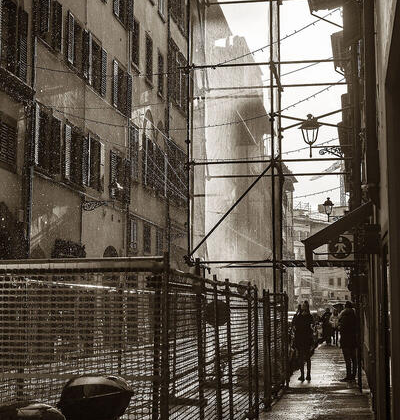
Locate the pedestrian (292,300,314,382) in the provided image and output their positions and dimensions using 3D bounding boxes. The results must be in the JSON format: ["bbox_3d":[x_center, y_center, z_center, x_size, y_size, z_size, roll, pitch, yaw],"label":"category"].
[{"bbox_3d":[2.237,2.832,18.010,0.500,1.720,0.360,4,-8,-27],"label":"pedestrian"}]

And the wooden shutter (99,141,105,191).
[{"bbox_3d":[-3.858,-1.753,32.820,0.060,1.743,0.560,-1,-7,10],"label":"wooden shutter"}]

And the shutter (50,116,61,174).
[{"bbox_3d":[-4.666,-2.034,27.106,0.080,1.930,0.750,-1,-7,10],"label":"shutter"}]

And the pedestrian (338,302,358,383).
[{"bbox_3d":[3.244,2.856,18.140,0.380,1.704,0.500,-1,-7,10],"label":"pedestrian"}]

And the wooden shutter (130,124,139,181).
[{"bbox_3d":[-2.875,-2.448,36.901,0.080,2.300,1.150,-1,-7,10],"label":"wooden shutter"}]

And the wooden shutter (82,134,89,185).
[{"bbox_3d":[-4.239,-1.827,30.756,0.060,1.744,0.570,-1,-7,10],"label":"wooden shutter"}]

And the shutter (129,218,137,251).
[{"bbox_3d":[-2.993,1.093,37.174,0.060,1.339,1.150,-1,-7,10],"label":"shutter"}]

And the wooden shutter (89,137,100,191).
[{"bbox_3d":[-3.918,-1.662,31.128,0.080,1.850,1.200,-1,-7,10],"label":"wooden shutter"}]

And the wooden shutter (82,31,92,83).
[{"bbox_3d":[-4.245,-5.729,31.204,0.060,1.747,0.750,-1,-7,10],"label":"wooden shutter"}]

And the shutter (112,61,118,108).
[{"bbox_3d":[-3.542,-5.275,34.970,0.060,1.886,0.570,-1,-7,10],"label":"shutter"}]

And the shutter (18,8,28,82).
[{"bbox_3d":[-5.197,-4.850,24.562,0.080,2.100,0.650,-1,-7,10],"label":"shutter"}]

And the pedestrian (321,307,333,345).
[{"bbox_3d":[5.953,5.450,39.008,0.520,1.700,0.420,-1,-7,10],"label":"pedestrian"}]

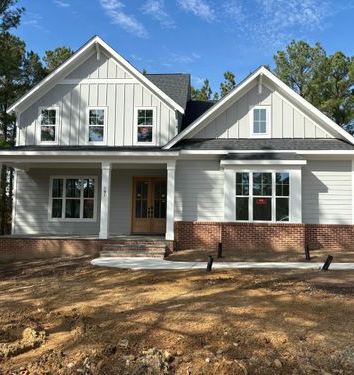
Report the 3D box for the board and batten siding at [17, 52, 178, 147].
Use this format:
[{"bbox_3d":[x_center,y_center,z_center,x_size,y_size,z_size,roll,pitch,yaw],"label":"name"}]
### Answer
[{"bbox_3d":[-3.621,-3.962,16.850,7.347,4.297,0.200,1,-4,3],"label":"board and batten siding"}]

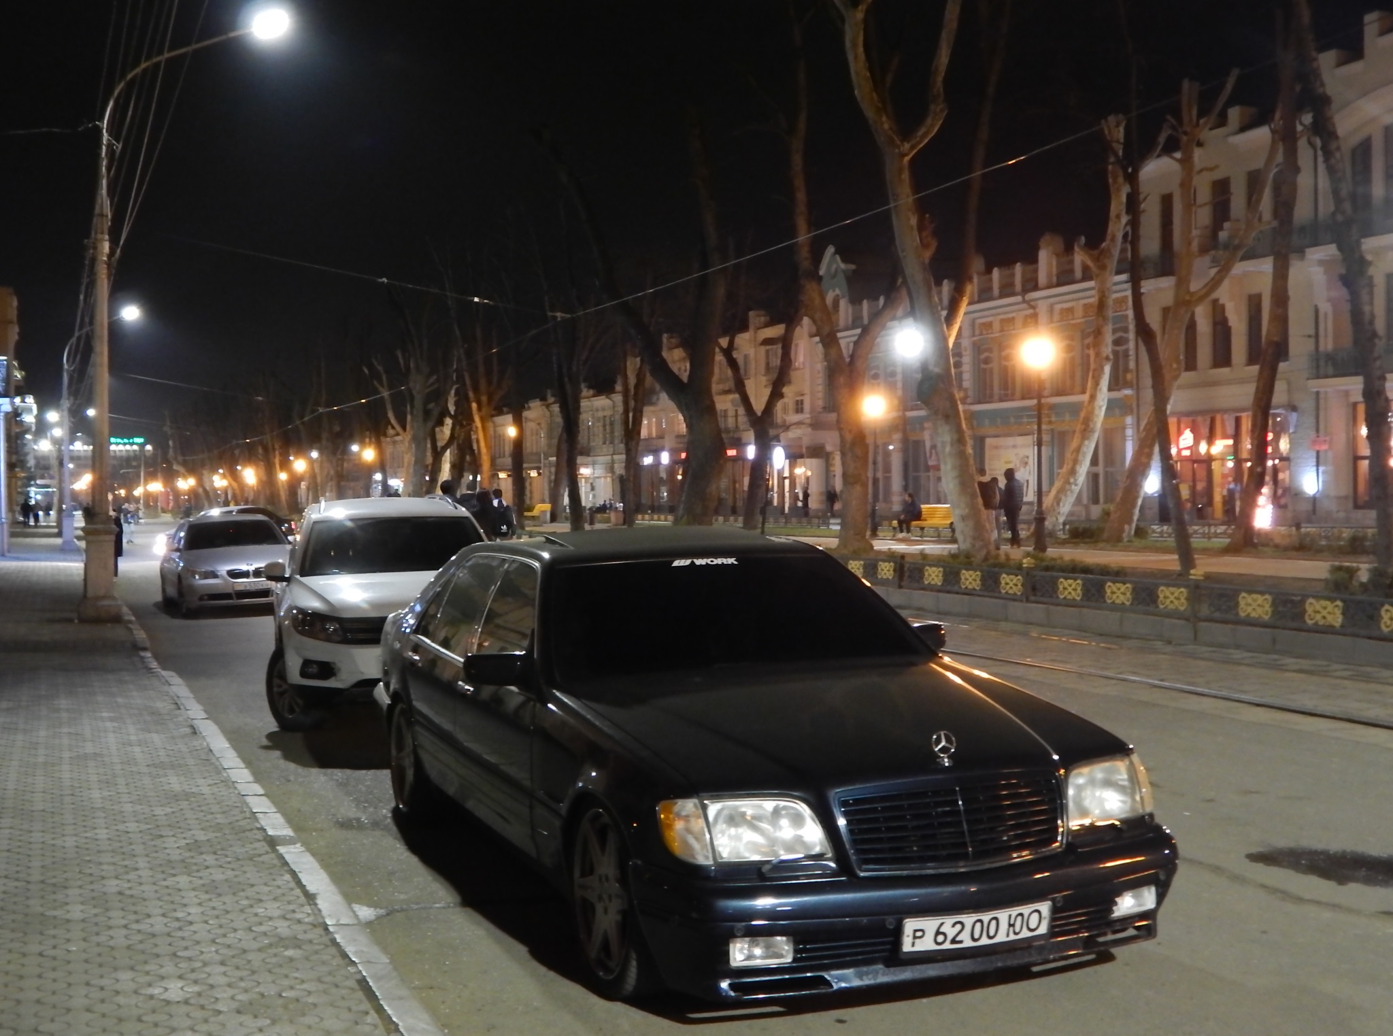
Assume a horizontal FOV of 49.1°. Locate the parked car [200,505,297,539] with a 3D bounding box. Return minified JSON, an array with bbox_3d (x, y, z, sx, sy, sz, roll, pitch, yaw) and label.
[{"bbox_3d":[-13.800,0.400,45.000,1.770,1.460,4.500,0,1,26],"label":"parked car"}]

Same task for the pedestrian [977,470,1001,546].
[{"bbox_3d":[6.229,-0.197,32.500,0.550,1.680,0.400,0,1,-23],"label":"pedestrian"}]

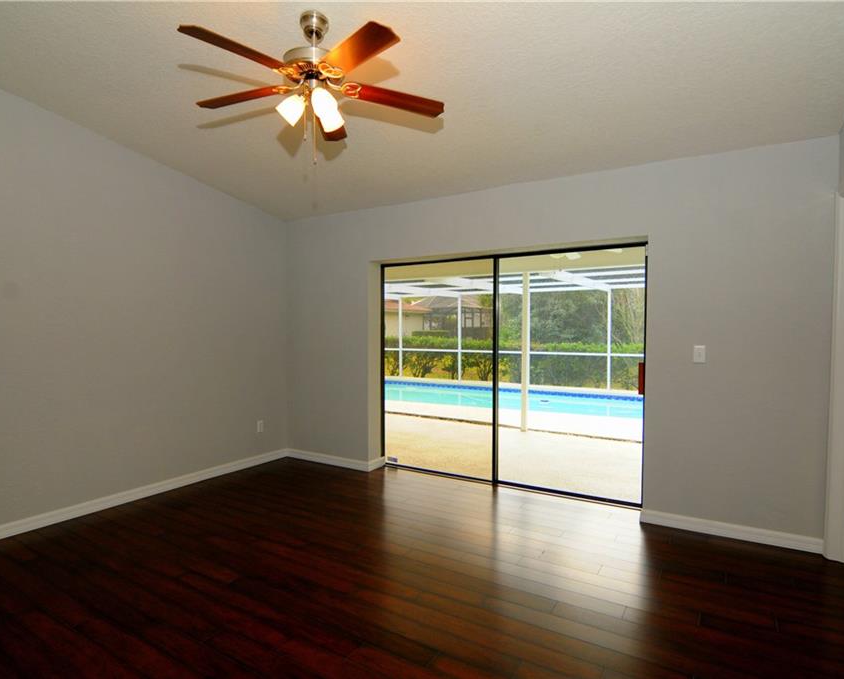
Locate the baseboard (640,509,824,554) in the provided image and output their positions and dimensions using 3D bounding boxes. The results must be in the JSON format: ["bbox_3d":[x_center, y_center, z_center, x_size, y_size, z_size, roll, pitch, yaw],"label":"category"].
[{"bbox_3d":[1.954,1.232,2.929,0.969,0.083,0.020,1,1,29],"label":"baseboard"}]

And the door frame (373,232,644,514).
[{"bbox_3d":[0.650,0.262,3.910,2.294,1.953,0.100,1,1,29],"label":"door frame"}]

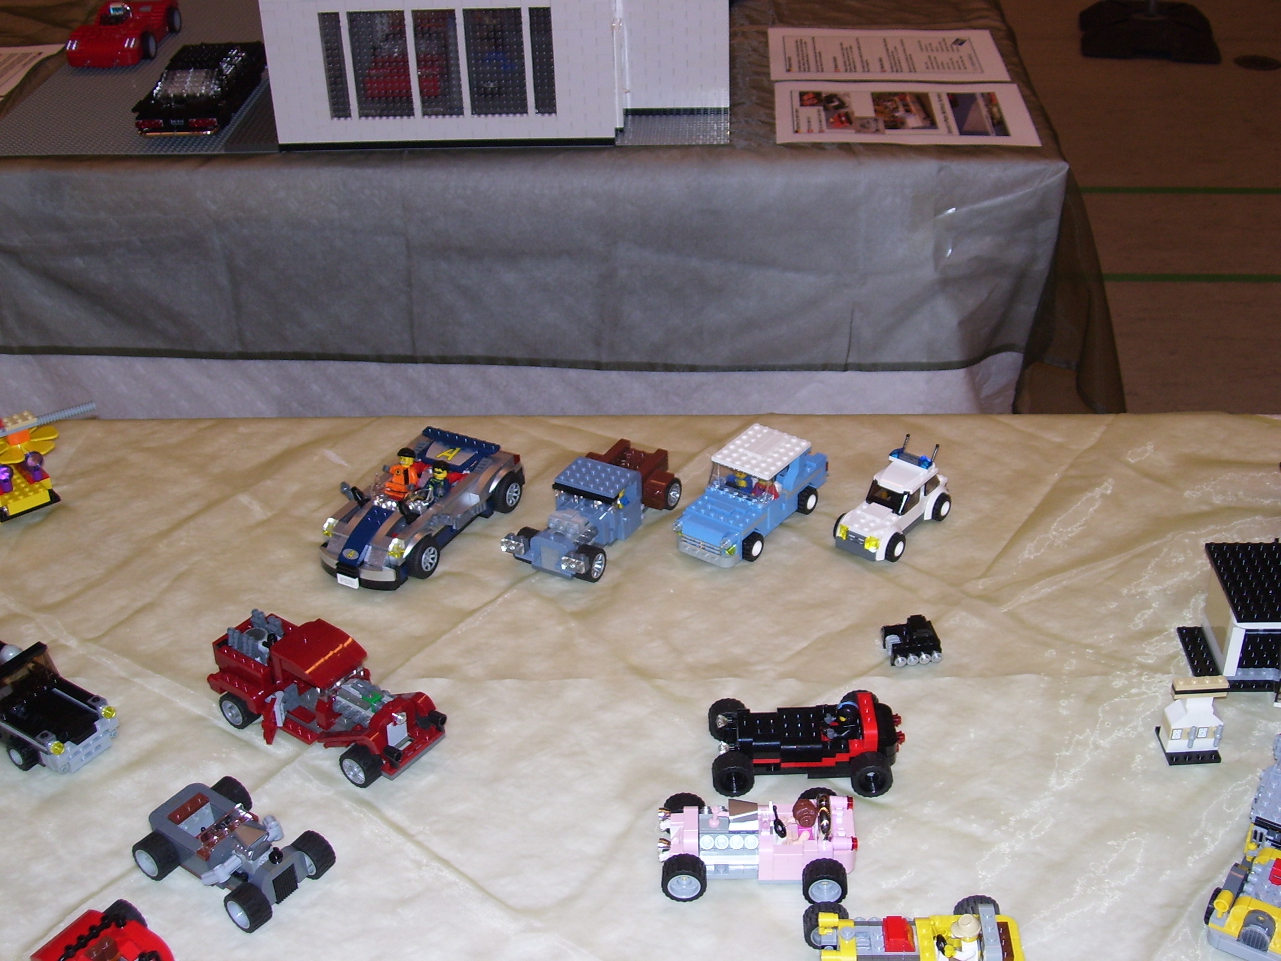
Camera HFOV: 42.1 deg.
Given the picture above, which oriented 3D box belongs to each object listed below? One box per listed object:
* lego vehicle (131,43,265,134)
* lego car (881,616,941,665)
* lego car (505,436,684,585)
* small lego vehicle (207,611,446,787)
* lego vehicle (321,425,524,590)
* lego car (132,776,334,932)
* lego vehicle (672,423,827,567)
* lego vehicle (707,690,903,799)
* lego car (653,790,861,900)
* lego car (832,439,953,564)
[{"bbox_3d":[-0.528,-0.480,1.993,0.099,0.058,0.252,0,33,1],"label":"lego vehicle"},{"bbox_3d":[0.175,0.101,1.070,0.035,0.024,0.032,-6,32,-7],"label":"lego car"},{"bbox_3d":[-0.032,0.015,1.212,0.073,0.052,0.141,16,36,24],"label":"lego car"},{"bbox_3d":[-0.192,0.127,1.014,0.151,0.056,0.077,20,38,31],"label":"small lego vehicle"},{"bbox_3d":[-0.161,0.018,1.203,0.078,0.061,0.157,15,36,24],"label":"lego vehicle"},{"bbox_3d":[-0.229,0.204,0.933,0.096,0.039,0.067,20,38,30],"label":"lego car"},{"bbox_3d":[0.079,0.008,1.194,0.055,0.059,0.123,21,38,31],"label":"lego vehicle"},{"bbox_3d":[0.099,0.150,0.986,0.114,0.040,0.067,-1,32,0],"label":"lego vehicle"},{"bbox_3d":[0.065,0.194,0.915,0.109,0.042,0.065,-1,32,0],"label":"lego car"},{"bbox_3d":[0.177,0.013,1.187,0.052,0.055,0.090,22,39,32],"label":"lego car"}]

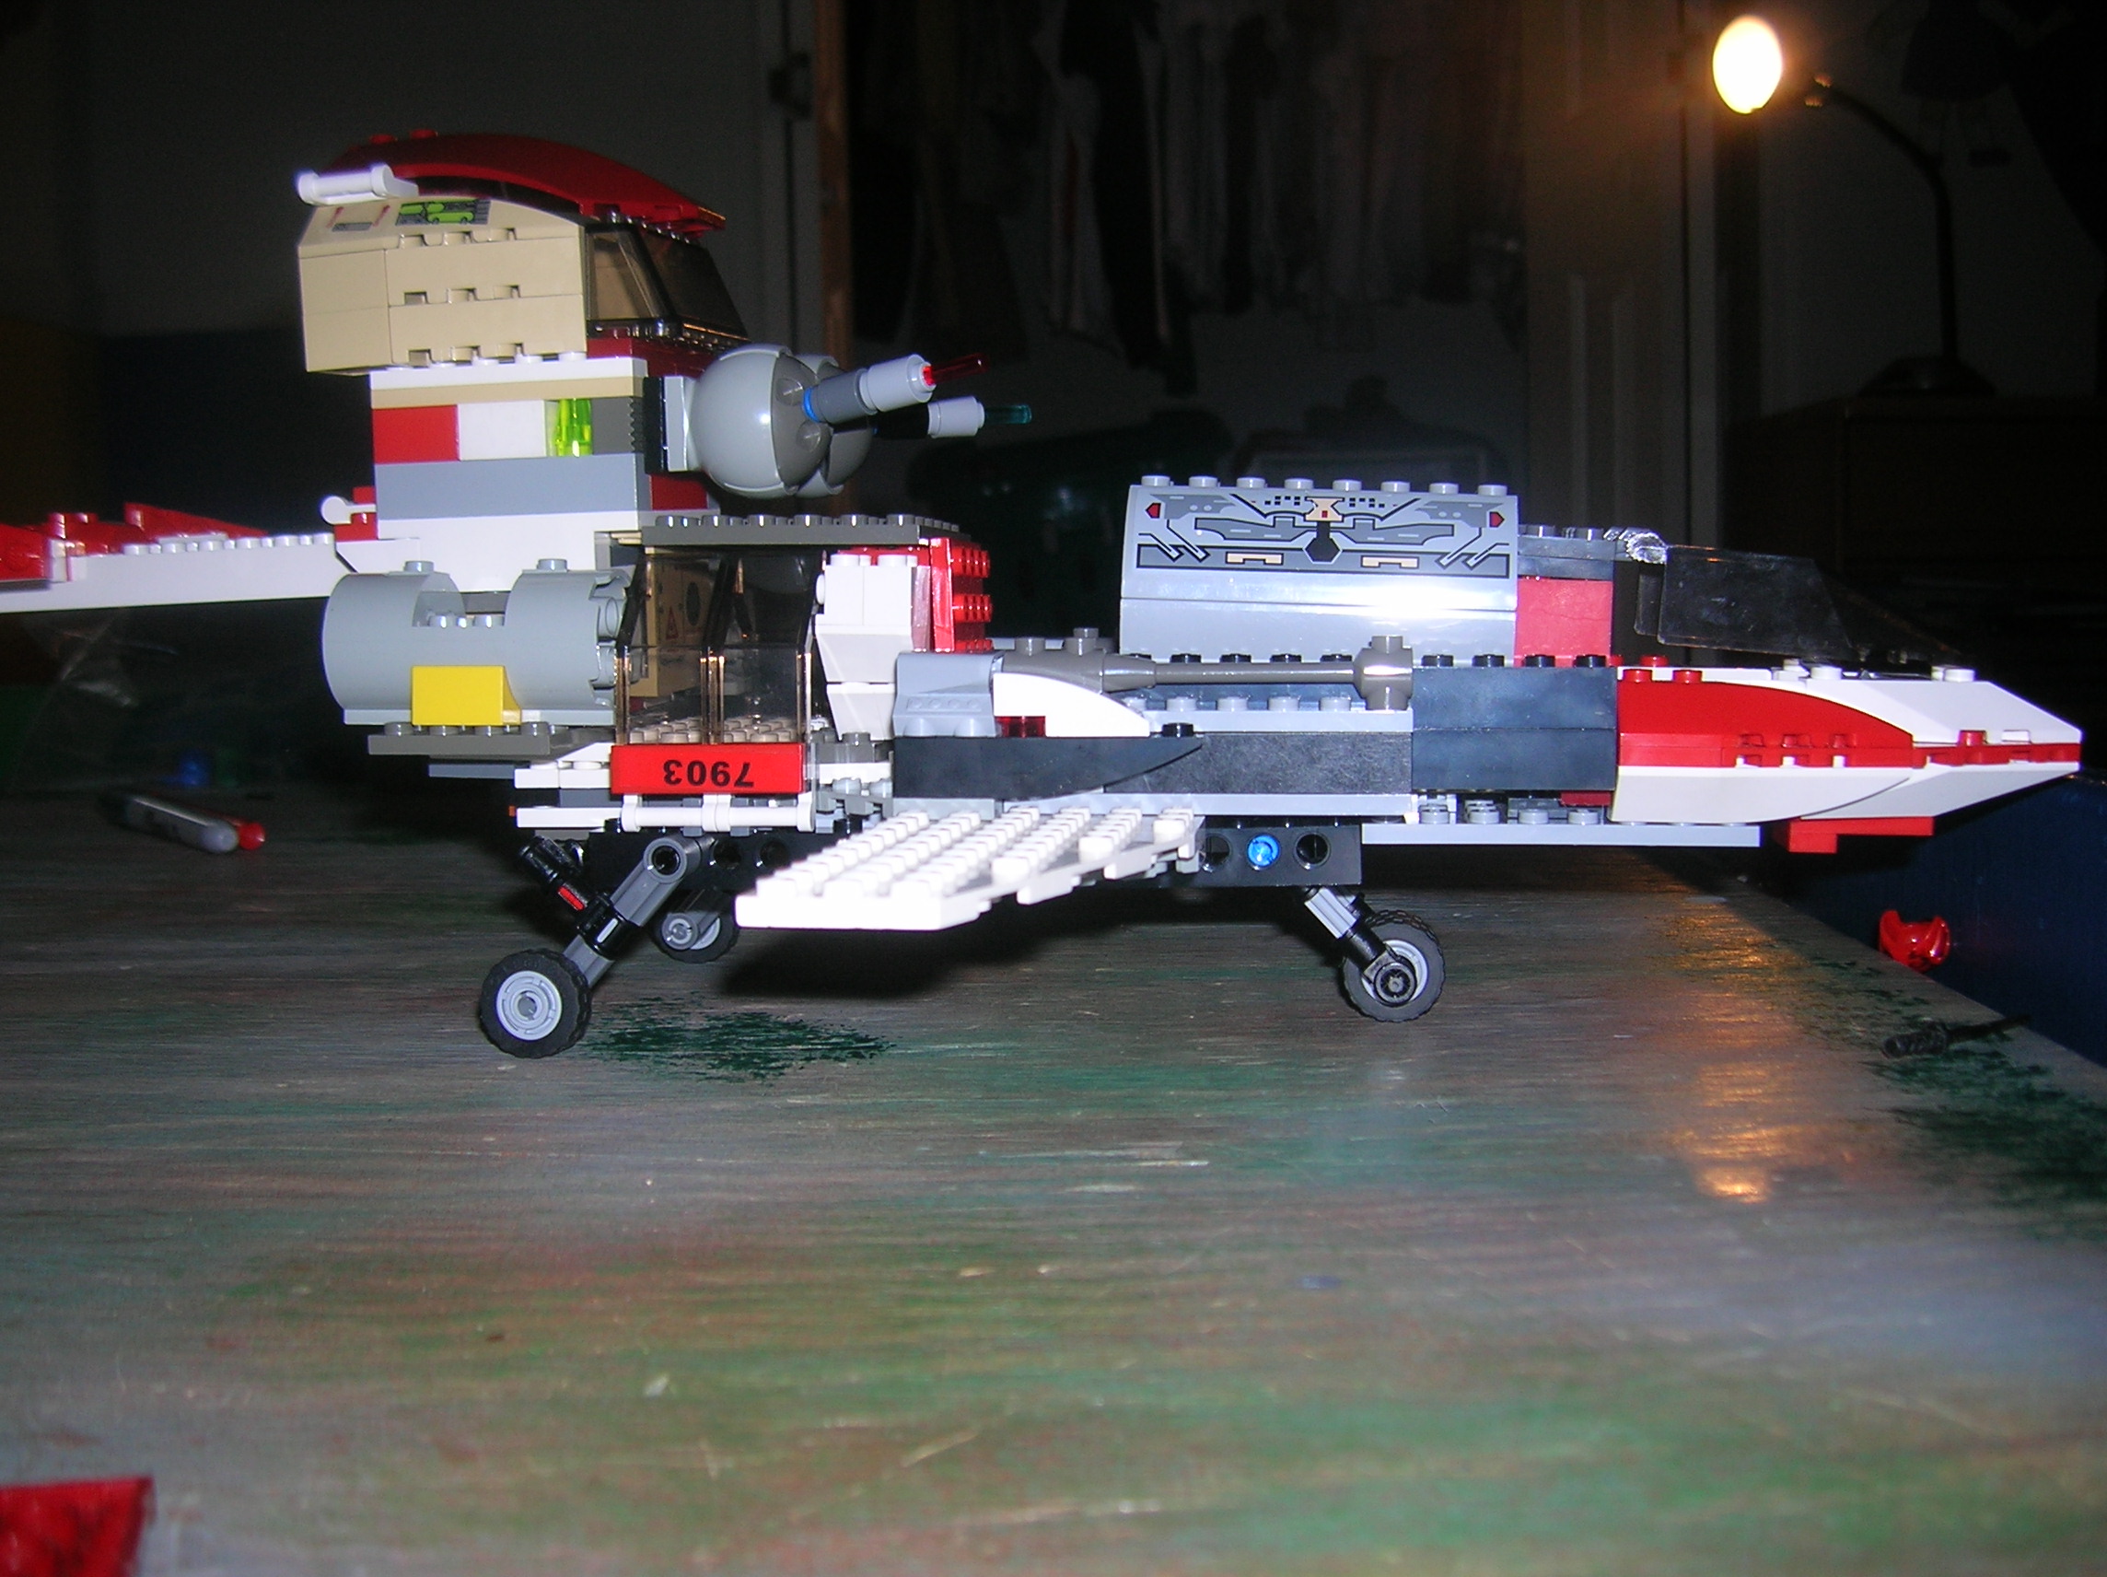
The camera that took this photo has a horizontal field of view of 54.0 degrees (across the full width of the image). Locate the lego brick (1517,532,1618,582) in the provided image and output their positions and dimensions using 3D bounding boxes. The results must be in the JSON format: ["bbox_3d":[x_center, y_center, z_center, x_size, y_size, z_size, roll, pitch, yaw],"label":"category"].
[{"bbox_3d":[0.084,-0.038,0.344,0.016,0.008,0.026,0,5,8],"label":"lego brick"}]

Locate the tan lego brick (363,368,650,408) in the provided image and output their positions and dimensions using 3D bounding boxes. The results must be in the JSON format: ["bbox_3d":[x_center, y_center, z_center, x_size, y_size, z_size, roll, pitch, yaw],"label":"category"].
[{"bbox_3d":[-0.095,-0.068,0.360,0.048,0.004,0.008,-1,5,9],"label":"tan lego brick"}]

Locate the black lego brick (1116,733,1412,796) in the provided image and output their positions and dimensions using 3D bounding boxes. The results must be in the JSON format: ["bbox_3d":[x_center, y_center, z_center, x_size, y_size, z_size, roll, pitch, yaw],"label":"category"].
[{"bbox_3d":[0.033,-0.005,0.329,0.048,0.010,0.009,0,6,5],"label":"black lego brick"}]

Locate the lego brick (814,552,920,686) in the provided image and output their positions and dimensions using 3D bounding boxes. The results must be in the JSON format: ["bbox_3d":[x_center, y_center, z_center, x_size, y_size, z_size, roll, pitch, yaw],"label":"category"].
[{"bbox_3d":[-0.030,-0.028,0.345,0.017,0.021,0.016,0,7,8],"label":"lego brick"}]

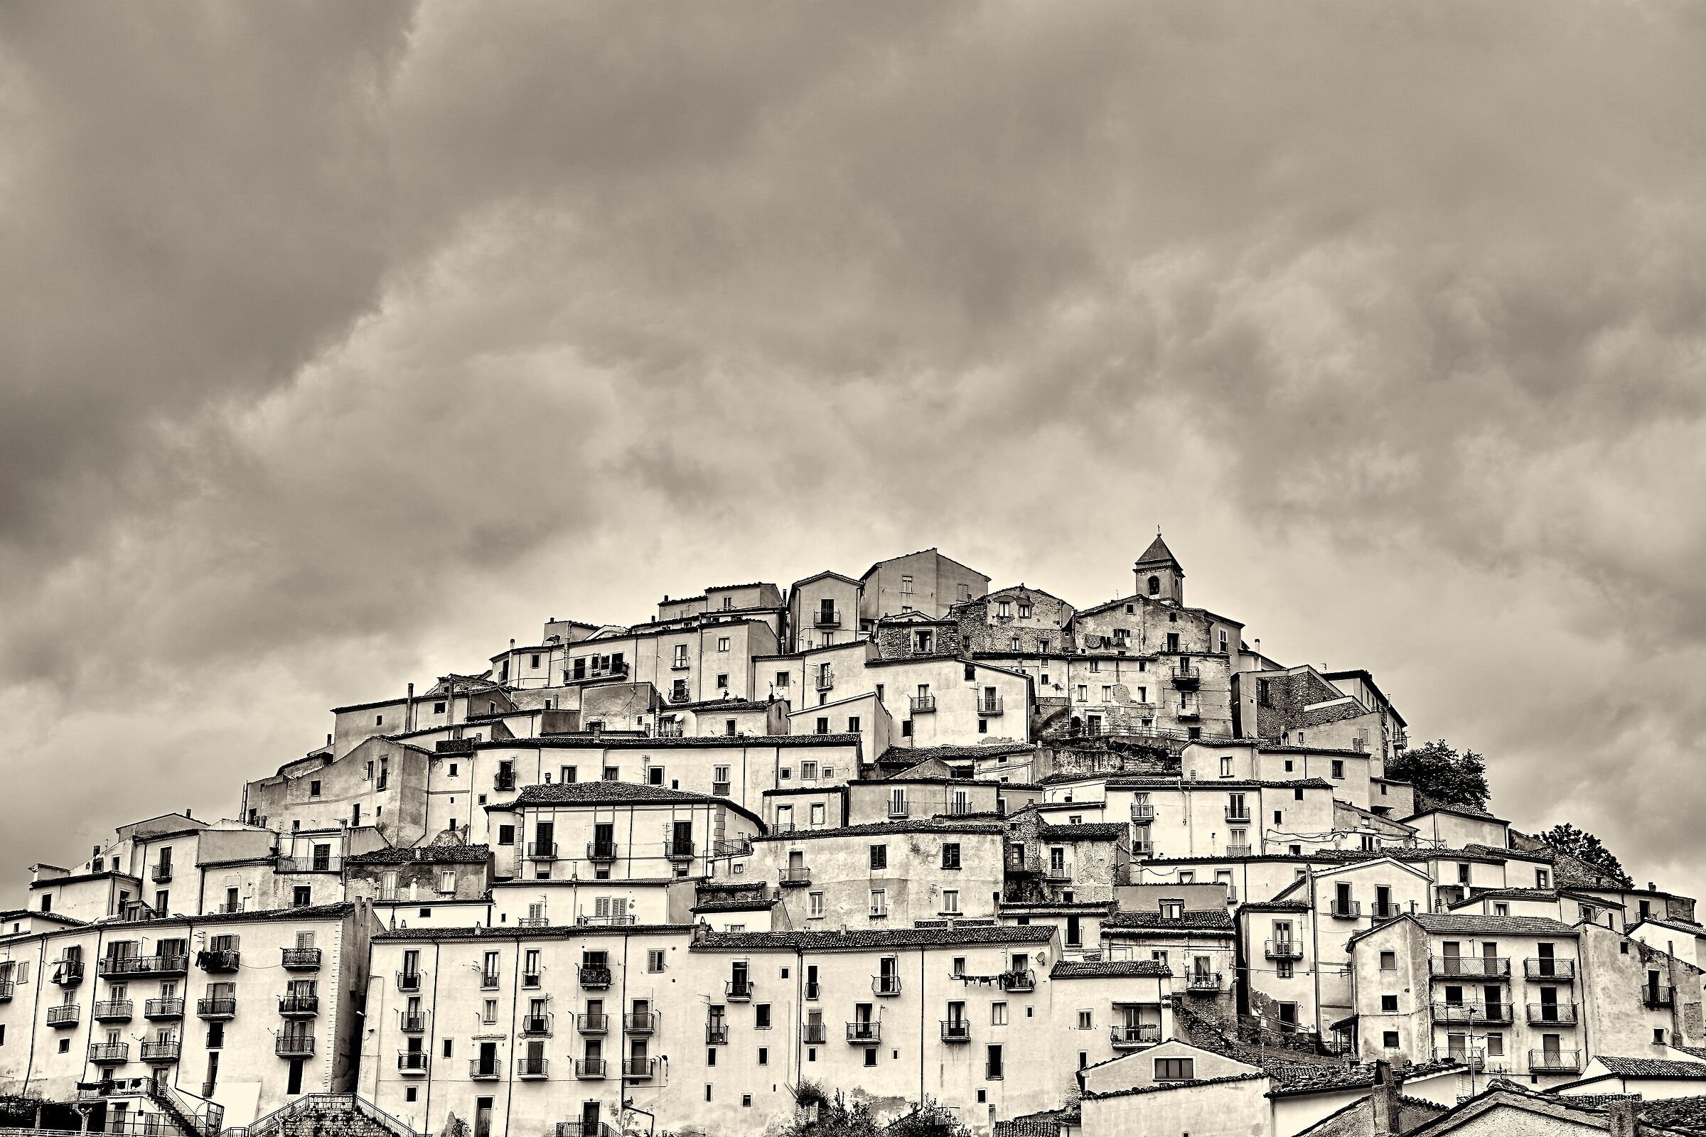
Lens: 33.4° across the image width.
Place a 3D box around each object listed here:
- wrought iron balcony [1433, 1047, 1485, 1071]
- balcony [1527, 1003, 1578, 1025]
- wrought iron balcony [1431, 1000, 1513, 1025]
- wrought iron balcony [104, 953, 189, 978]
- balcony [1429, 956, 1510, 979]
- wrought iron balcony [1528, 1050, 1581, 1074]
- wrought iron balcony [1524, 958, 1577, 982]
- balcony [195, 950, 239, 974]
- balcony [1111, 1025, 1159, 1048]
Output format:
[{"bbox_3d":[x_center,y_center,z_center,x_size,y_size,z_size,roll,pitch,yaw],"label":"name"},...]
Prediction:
[{"bbox_3d":[36.210,29.340,170.000,2.910,1.230,1.000,1,-19,-1],"label":"wrought iron balcony"},{"bbox_3d":[41.830,26.630,170.000,2.800,1.120,1.000,1,-19,-1],"label":"balcony"},{"bbox_3d":[36.970,26.550,170.000,4.590,1.190,1.000,1,-19,-1],"label":"wrought iron balcony"},{"bbox_3d":[-45.470,25.540,183.000,5.570,1.240,1.000,-5,-19,16],"label":"wrought iron balcony"},{"bbox_3d":[36.850,23.880,170.000,4.510,1.120,1.000,1,-19,-1],"label":"balcony"},{"bbox_3d":[41.950,29.500,170.000,2.870,1.230,1.000,1,-19,-1],"label":"wrought iron balcony"},{"bbox_3d":[41.670,24.000,170.000,2.790,1.210,1.000,1,-19,-1],"label":"wrought iron balcony"},{"bbox_3d":[-40.650,25.180,182.000,2.380,1.250,0.950,-3,-19,12],"label":"balcony"},{"bbox_3d":[17.680,29.300,178.000,3.040,1.250,1.000,-1,-19,5],"label":"balcony"}]

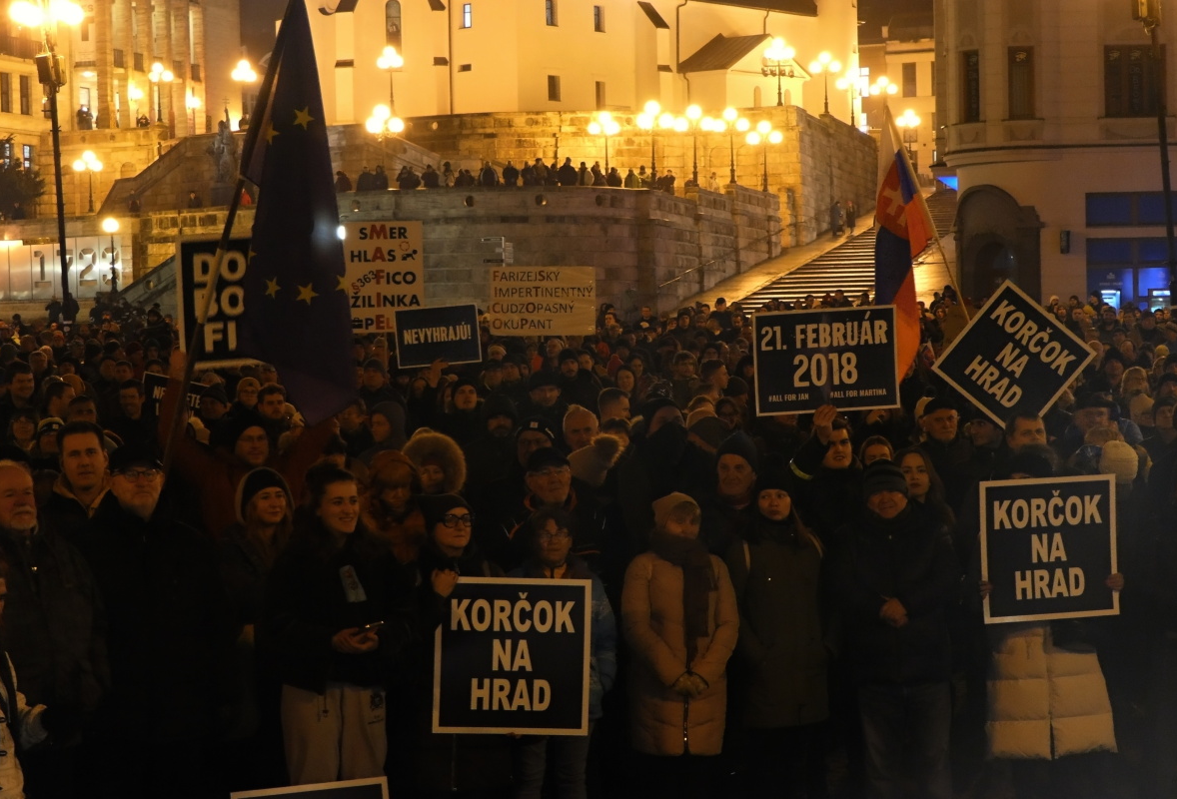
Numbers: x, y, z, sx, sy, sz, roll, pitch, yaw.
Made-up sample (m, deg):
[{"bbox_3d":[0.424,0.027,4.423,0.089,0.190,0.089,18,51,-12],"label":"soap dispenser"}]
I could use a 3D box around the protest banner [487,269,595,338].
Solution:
[{"bbox_3d":[-0.423,-0.915,22.600,0.980,0.640,0.020,-1,2,0],"label":"protest banner"}]

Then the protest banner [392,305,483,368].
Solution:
[{"bbox_3d":[-1.173,-0.490,19.000,0.645,0.450,0.012,-5,3,-1],"label":"protest banner"}]

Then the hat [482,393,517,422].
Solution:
[{"bbox_3d":[-0.531,0.054,14.600,0.205,0.190,0.220,-1,3,-6],"label":"hat"}]

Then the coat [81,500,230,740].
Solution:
[{"bbox_3d":[-1.486,0.749,8.300,0.560,0.860,0.340,-2,3,-9],"label":"coat"}]

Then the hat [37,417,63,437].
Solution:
[{"bbox_3d":[-3.494,0.185,15.800,0.190,0.135,0.220,-3,3,-30],"label":"hat"}]

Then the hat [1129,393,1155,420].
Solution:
[{"bbox_3d":[4.167,0.056,18.300,0.190,0.190,0.210,-3,3,-37],"label":"hat"}]

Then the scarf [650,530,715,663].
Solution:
[{"bbox_3d":[0.396,0.828,10.200,0.270,0.560,0.270,-1,3,-5],"label":"scarf"}]

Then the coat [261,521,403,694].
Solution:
[{"bbox_3d":[-0.924,0.754,8.800,0.520,0.650,0.380,-2,3,-13],"label":"coat"}]

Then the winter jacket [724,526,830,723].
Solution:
[{"bbox_3d":[0.860,1.024,11.100,0.475,0.940,0.310,-1,3,6],"label":"winter jacket"}]

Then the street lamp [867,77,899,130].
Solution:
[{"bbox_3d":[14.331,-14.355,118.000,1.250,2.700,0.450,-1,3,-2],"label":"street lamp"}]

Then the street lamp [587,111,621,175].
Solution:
[{"bbox_3d":[0.750,-11.971,114.000,1.500,3.200,1.500,-1,3,0],"label":"street lamp"}]

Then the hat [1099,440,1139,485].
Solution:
[{"bbox_3d":[2.595,0.308,11.900,0.195,0.220,0.220,-2,3,-27],"label":"hat"}]

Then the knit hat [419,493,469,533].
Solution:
[{"bbox_3d":[-0.578,0.453,9.800,0.190,0.170,0.240,-3,3,-31],"label":"knit hat"}]

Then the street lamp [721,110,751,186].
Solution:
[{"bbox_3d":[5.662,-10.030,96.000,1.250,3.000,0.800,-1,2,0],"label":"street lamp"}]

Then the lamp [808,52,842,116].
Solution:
[{"bbox_3d":[11.581,-15.350,118.000,1.400,2.950,0.480,-1,3,13],"label":"lamp"}]

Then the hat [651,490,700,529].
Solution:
[{"bbox_3d":[0.394,0.502,10.950,0.200,0.180,0.220,-1,3,0],"label":"hat"}]

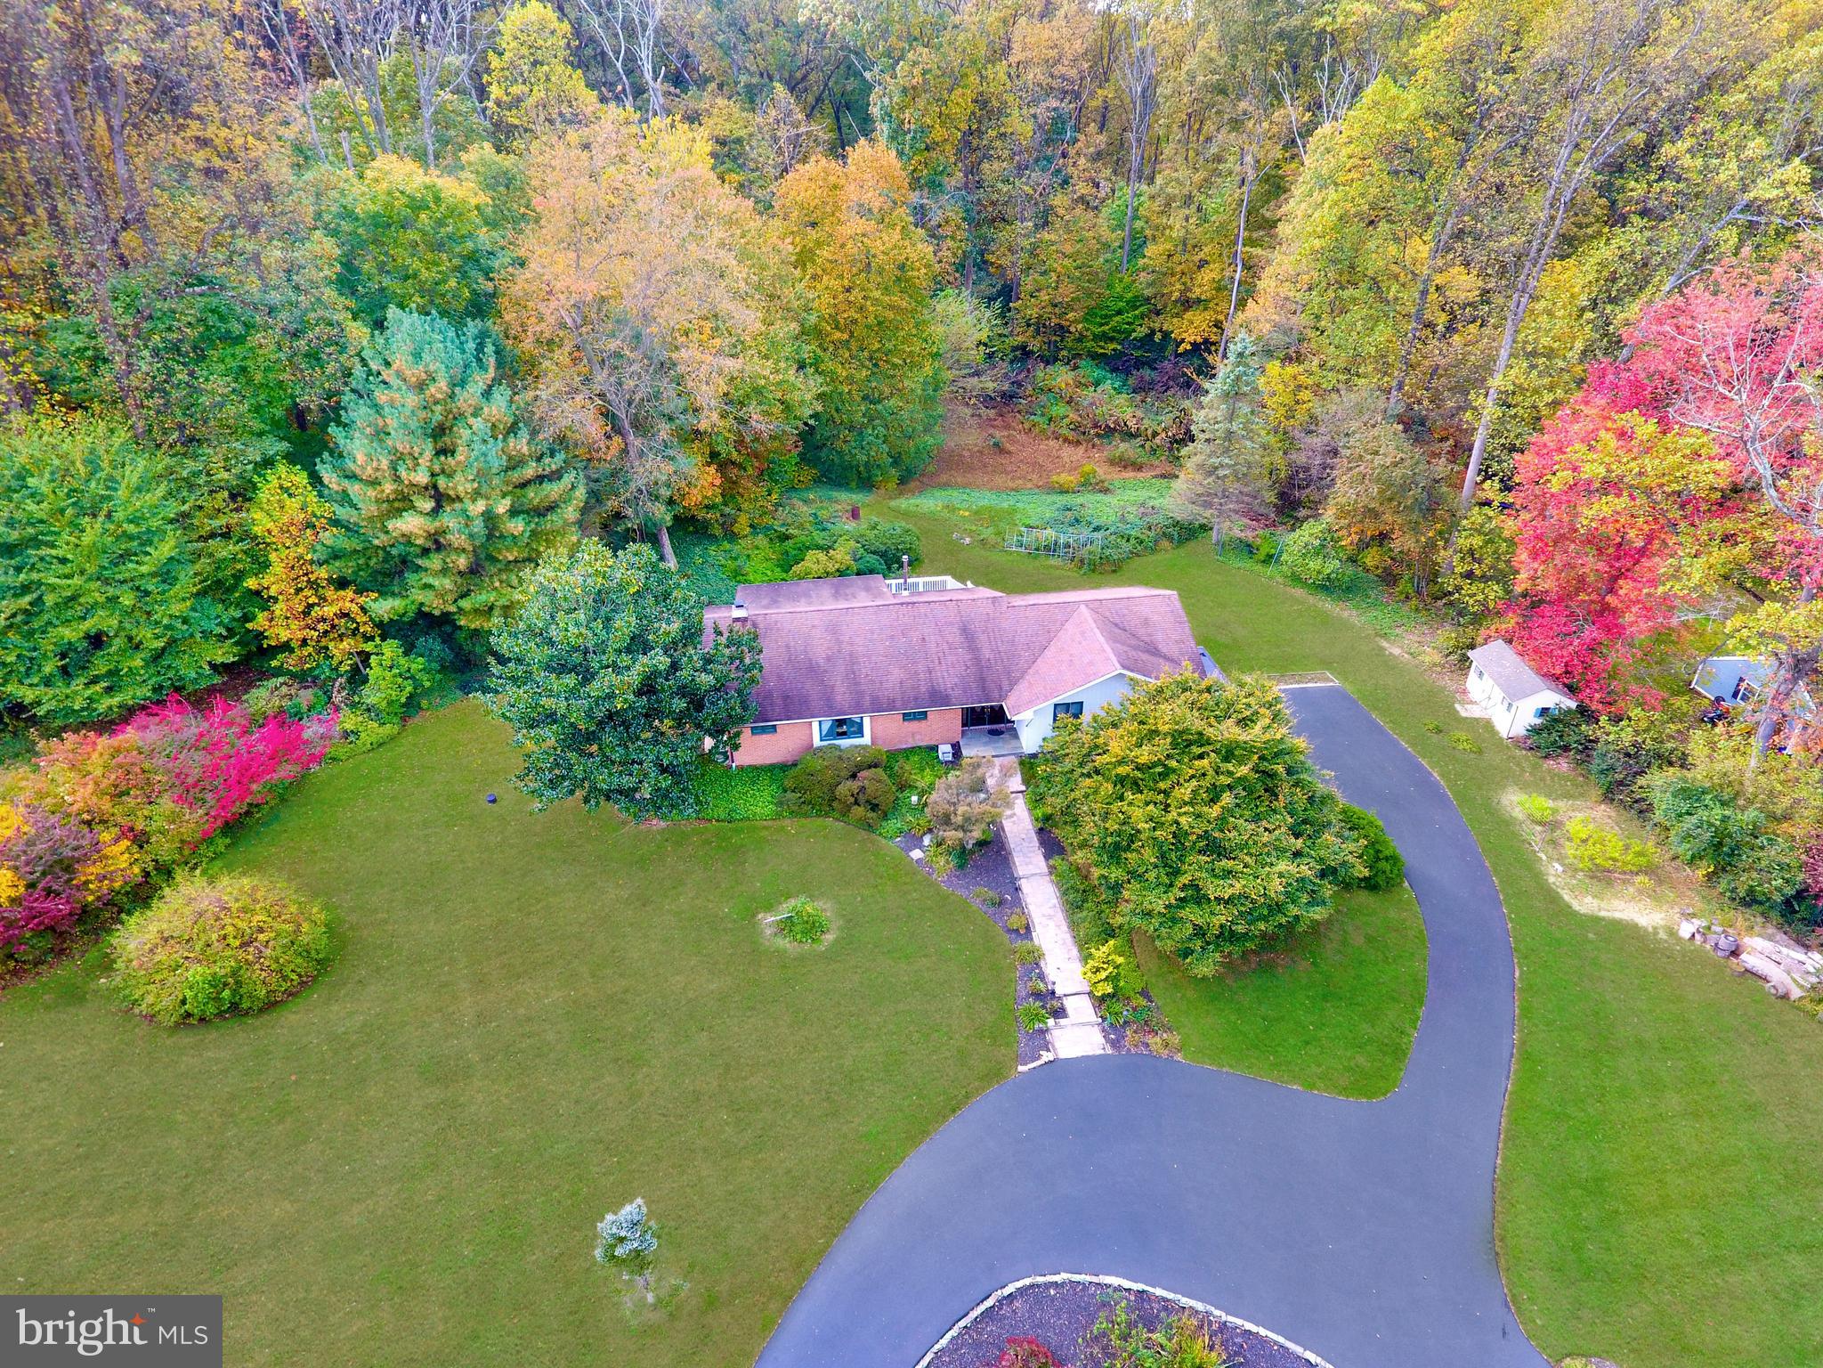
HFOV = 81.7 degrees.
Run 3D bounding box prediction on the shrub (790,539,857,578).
[{"bbox_3d":[-5.541,-8.001,66.440,4.320,2.040,3.890,0,31,0],"label":"shrub"}]

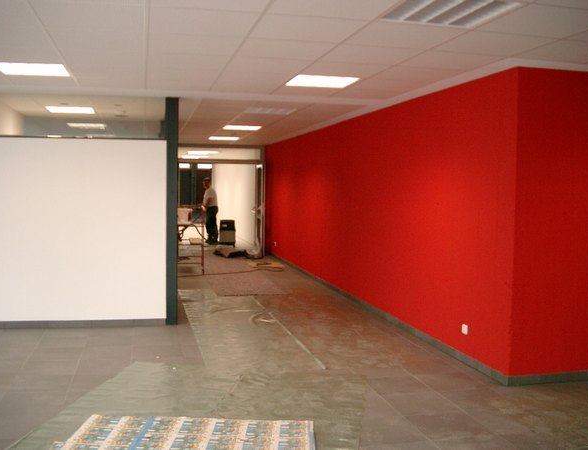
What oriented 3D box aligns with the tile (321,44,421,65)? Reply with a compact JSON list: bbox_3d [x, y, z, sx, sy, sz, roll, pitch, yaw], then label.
[{"bbox_3d":[0.536,-1.230,4.665,0.613,0.025,0.614,0,4,-13],"label":"tile"}]

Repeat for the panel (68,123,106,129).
[{"bbox_3d":[-3.510,-1.704,10.952,0.594,0.050,0.601,0,4,-13],"label":"panel"}]

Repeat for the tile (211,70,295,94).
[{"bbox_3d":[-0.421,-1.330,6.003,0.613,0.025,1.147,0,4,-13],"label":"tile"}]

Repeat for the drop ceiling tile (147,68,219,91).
[{"bbox_3d":[-1.031,-1.331,5.869,0.613,0.025,1.166,0,4,-13],"label":"drop ceiling tile"}]

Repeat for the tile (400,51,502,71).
[{"bbox_3d":[1.144,-1.228,4.808,0.613,0.025,0.614,0,4,-13],"label":"tile"}]

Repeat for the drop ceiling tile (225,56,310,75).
[{"bbox_3d":[-0.202,-1.247,4.963,0.608,0.025,0.608,0,4,-13],"label":"drop ceiling tile"}]

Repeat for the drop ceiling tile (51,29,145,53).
[{"bbox_3d":[-1.304,-1.237,4.297,0.613,0.025,0.614,0,4,-13],"label":"drop ceiling tile"}]

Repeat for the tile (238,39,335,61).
[{"bbox_3d":[-0.070,-1.204,4.370,0.608,0.025,0.608,0,4,-13],"label":"tile"}]

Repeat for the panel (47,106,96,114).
[{"bbox_3d":[-2.819,-1.478,8.086,0.600,0.060,0.600,0,4,-13],"label":"panel"}]

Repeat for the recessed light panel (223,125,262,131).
[{"bbox_3d":[-0.859,-1.610,10.426,0.600,0.060,0.600,0,4,-13],"label":"recessed light panel"}]

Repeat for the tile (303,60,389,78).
[{"bbox_3d":[0.383,-1.246,5.104,0.608,0.025,0.608,0,4,-13],"label":"tile"}]

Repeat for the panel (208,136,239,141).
[{"bbox_3d":[-1.475,-1.821,13.356,0.594,0.050,0.601,0,4,-13],"label":"panel"}]

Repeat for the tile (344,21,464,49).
[{"bbox_3d":[0.665,-1.162,3.918,0.608,0.025,0.608,0,4,-13],"label":"tile"}]

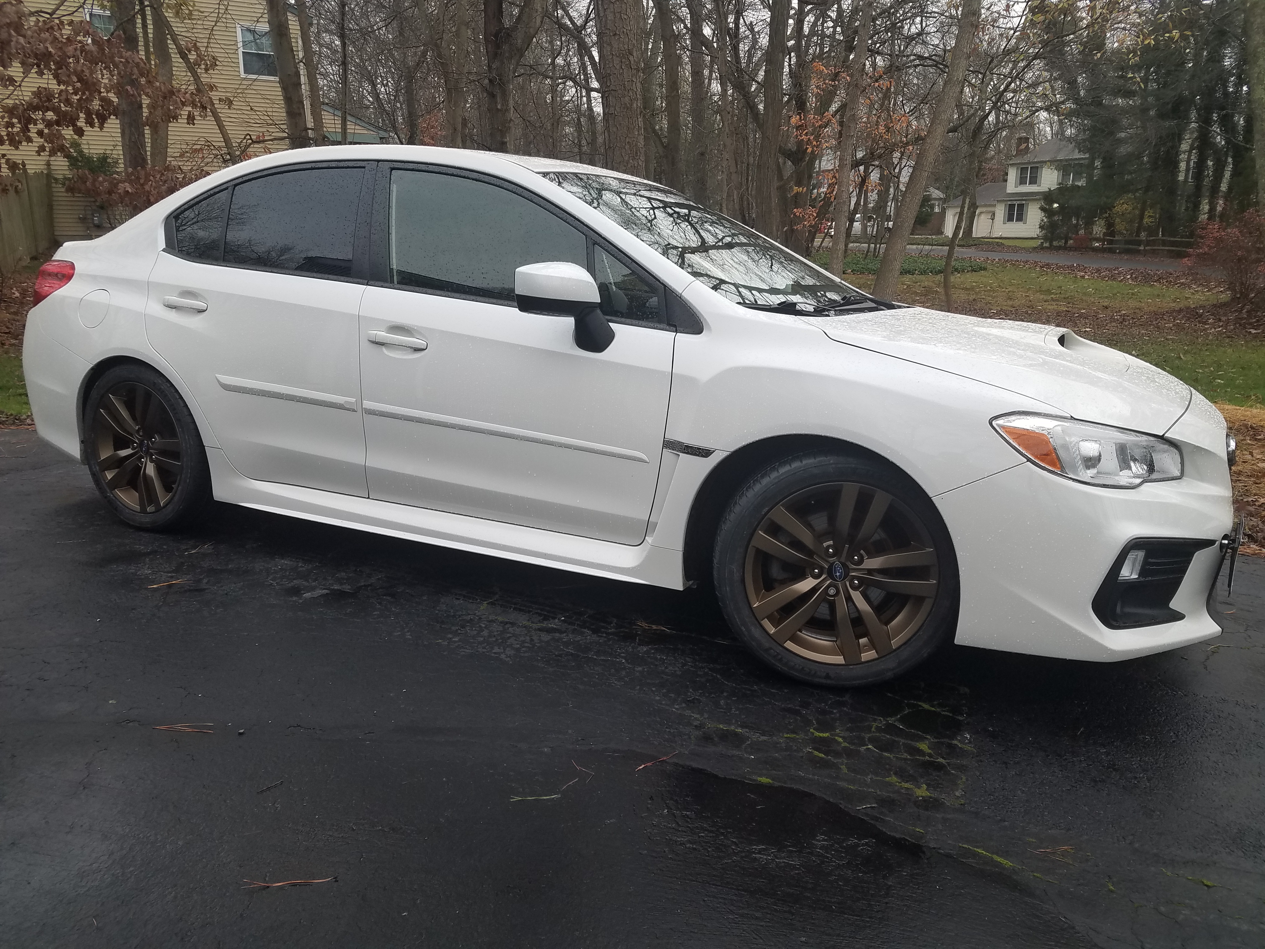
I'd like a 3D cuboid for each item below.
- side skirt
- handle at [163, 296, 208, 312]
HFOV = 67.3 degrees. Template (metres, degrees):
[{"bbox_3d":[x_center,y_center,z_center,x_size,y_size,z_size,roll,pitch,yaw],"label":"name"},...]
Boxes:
[{"bbox_3d":[-0.683,0.119,3.101,1.900,0.210,0.110,9,14,25],"label":"side skirt"},{"bbox_3d":[-1.583,-0.602,3.355,0.235,0.048,0.050,9,14,25],"label":"handle"}]

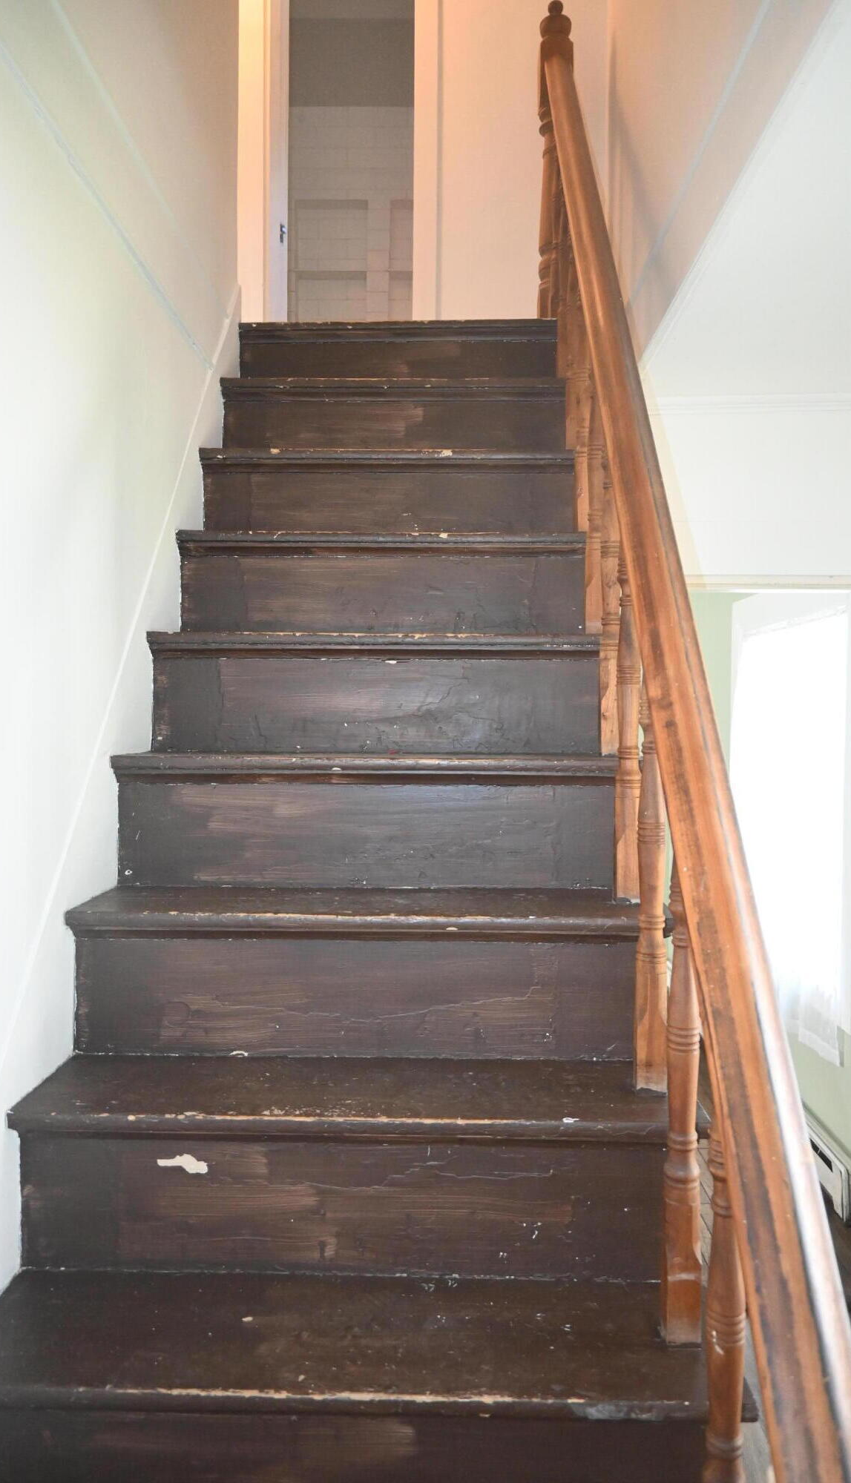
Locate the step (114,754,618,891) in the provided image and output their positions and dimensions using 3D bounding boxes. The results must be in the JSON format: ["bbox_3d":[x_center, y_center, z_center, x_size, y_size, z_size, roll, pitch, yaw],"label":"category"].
[{"bbox_3d":[-0.082,0.136,1.753,0.875,0.221,0.229,0,1,1],"label":"step"}]

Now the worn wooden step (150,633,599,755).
[{"bbox_3d":[-0.076,-0.090,1.943,0.875,0.221,0.229,0,1,1],"label":"worn wooden step"}]

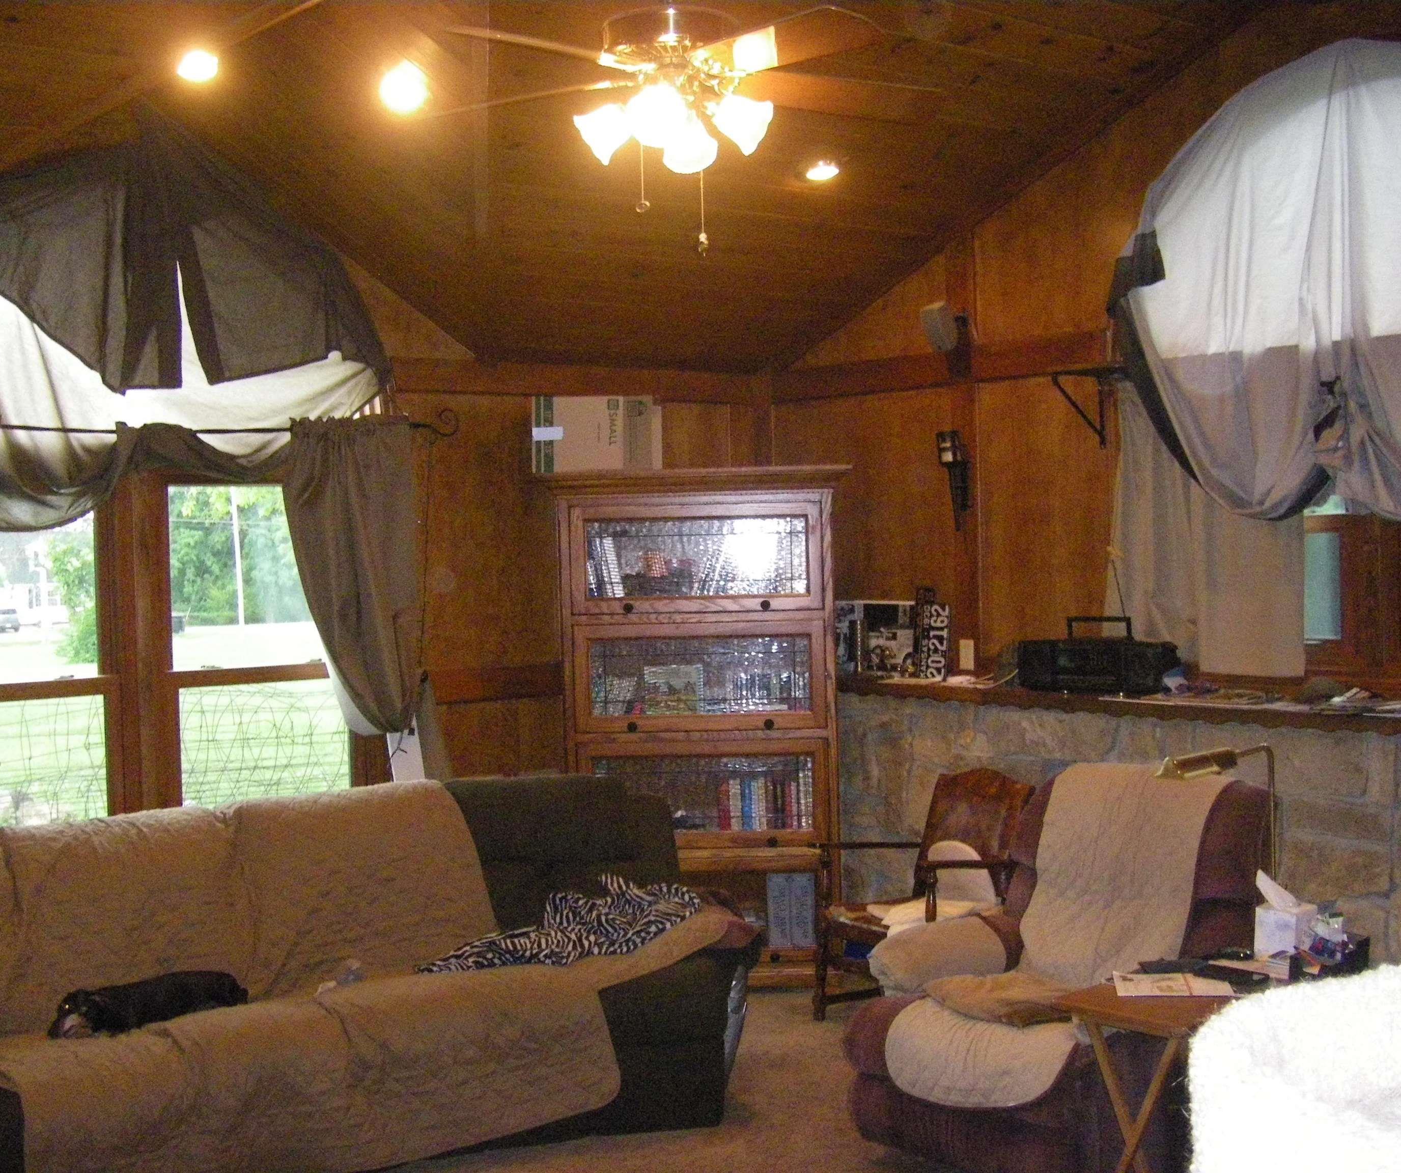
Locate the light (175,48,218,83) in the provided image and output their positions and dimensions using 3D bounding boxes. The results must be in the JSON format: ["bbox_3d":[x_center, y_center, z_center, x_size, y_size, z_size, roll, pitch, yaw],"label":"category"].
[{"bbox_3d":[-1.341,-1.387,4.580,0.145,0.050,0.145,-23,15,-38],"label":"light"}]

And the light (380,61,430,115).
[{"bbox_3d":[-0.854,-1.434,4.945,0.145,0.050,0.145,36,-22,-35],"label":"light"}]

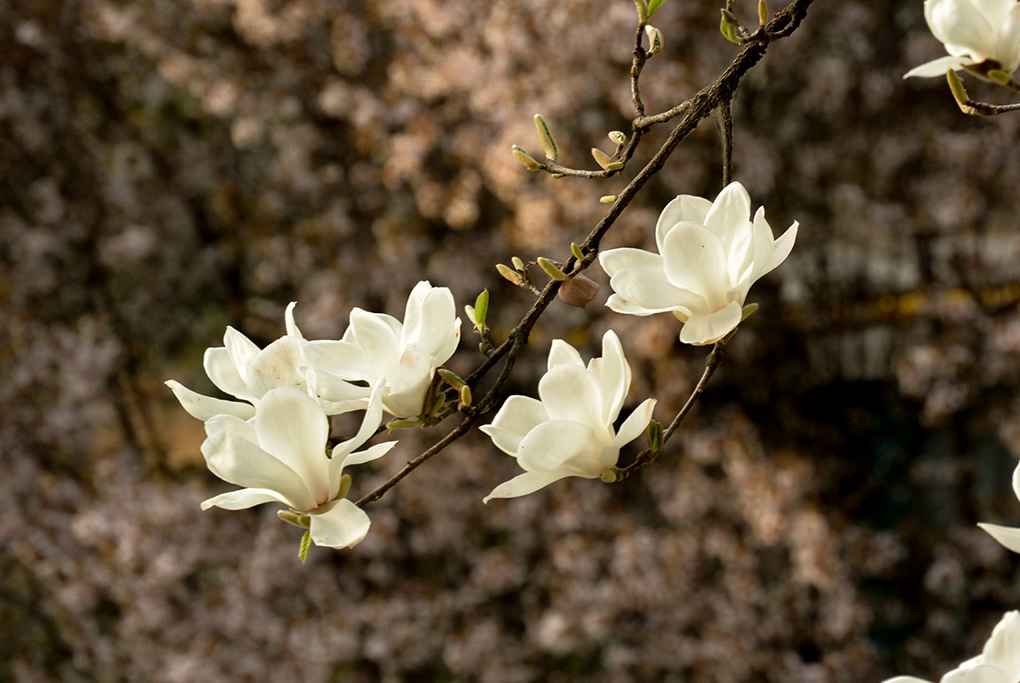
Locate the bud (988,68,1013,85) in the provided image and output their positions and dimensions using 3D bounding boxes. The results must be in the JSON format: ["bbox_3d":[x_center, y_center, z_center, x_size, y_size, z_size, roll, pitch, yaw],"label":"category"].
[{"bbox_3d":[0.309,-0.167,5.330,0.017,0.009,0.009,27,0,-9],"label":"bud"}]

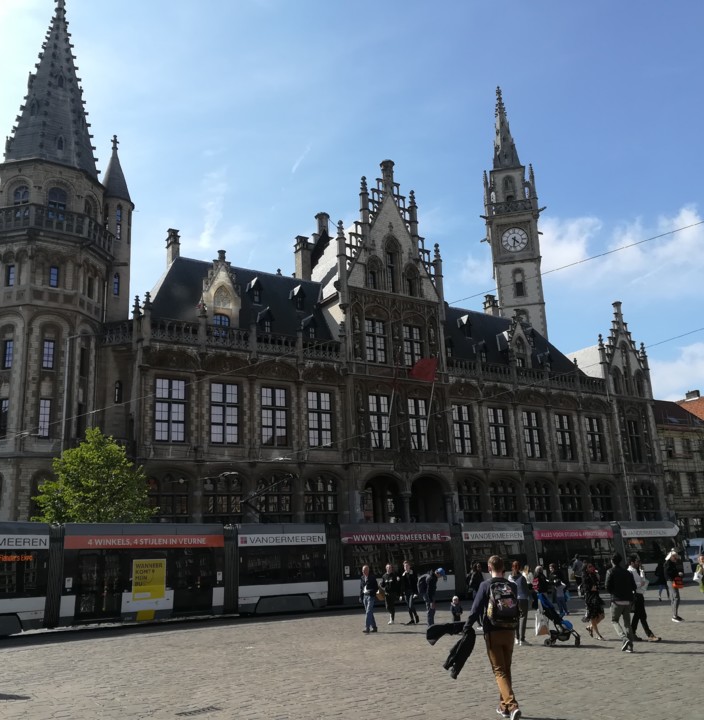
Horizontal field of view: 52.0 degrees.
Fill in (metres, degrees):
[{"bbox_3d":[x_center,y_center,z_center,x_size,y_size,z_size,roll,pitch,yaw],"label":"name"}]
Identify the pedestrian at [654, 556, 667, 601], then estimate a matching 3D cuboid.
[{"bbox_3d":[12.202,8.627,28.474,0.450,1.647,0.450,-5,-15,8],"label":"pedestrian"}]

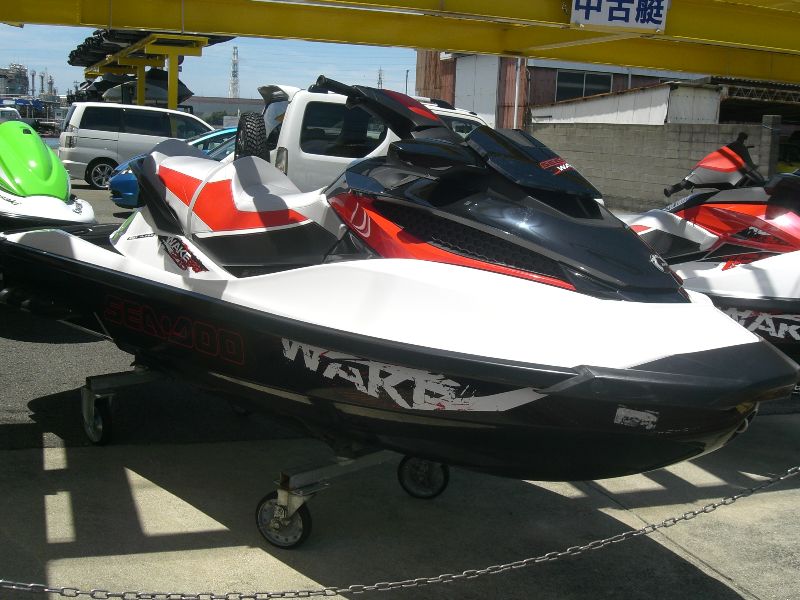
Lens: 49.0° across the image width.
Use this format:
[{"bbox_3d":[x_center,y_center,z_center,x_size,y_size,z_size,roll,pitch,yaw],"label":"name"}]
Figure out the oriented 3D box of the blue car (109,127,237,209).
[{"bbox_3d":[-2.745,-2.166,14.794,4.150,1.490,1.700,-1,11,-17],"label":"blue car"}]

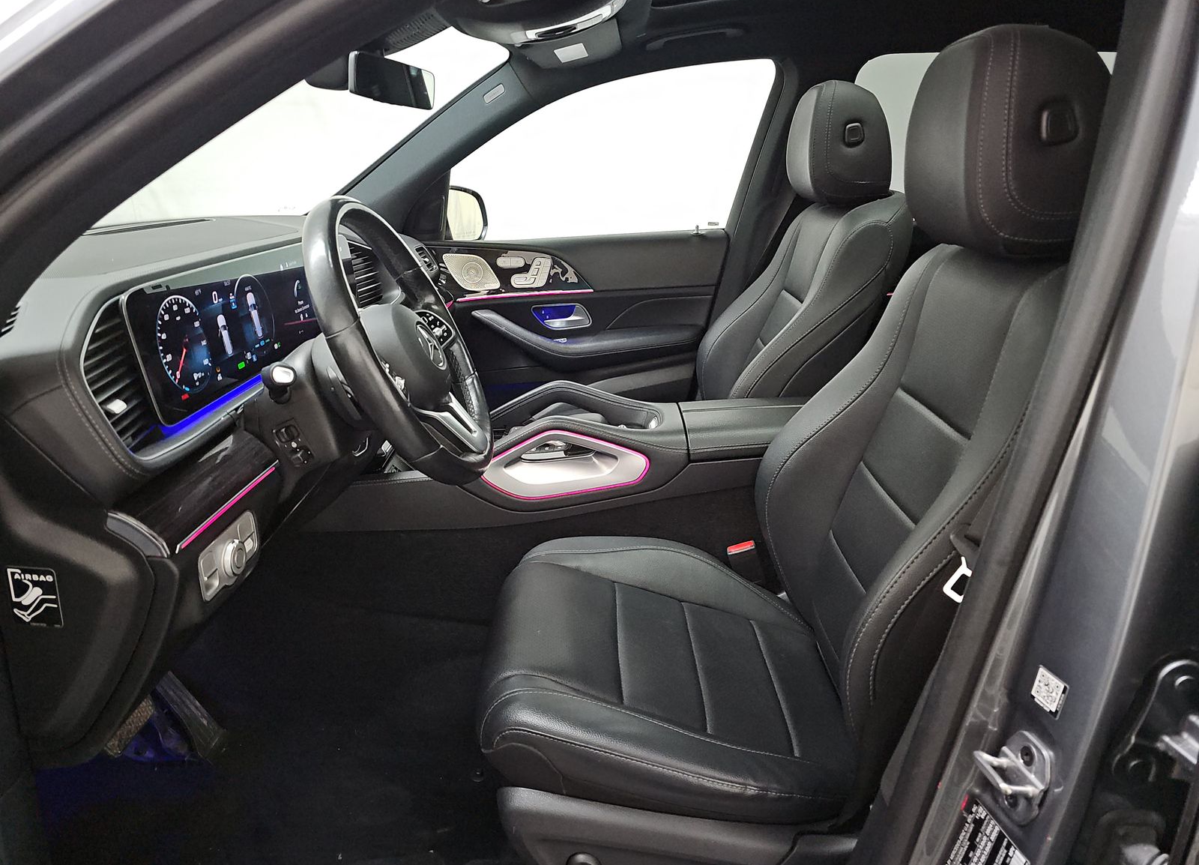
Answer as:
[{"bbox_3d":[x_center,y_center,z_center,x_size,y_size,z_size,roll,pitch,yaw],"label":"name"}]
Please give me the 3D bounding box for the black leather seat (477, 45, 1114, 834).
[{"bbox_3d":[0.193,-0.011,0.989,0.730,0.900,0.550,0,20,2],"label":"black leather seat"}]

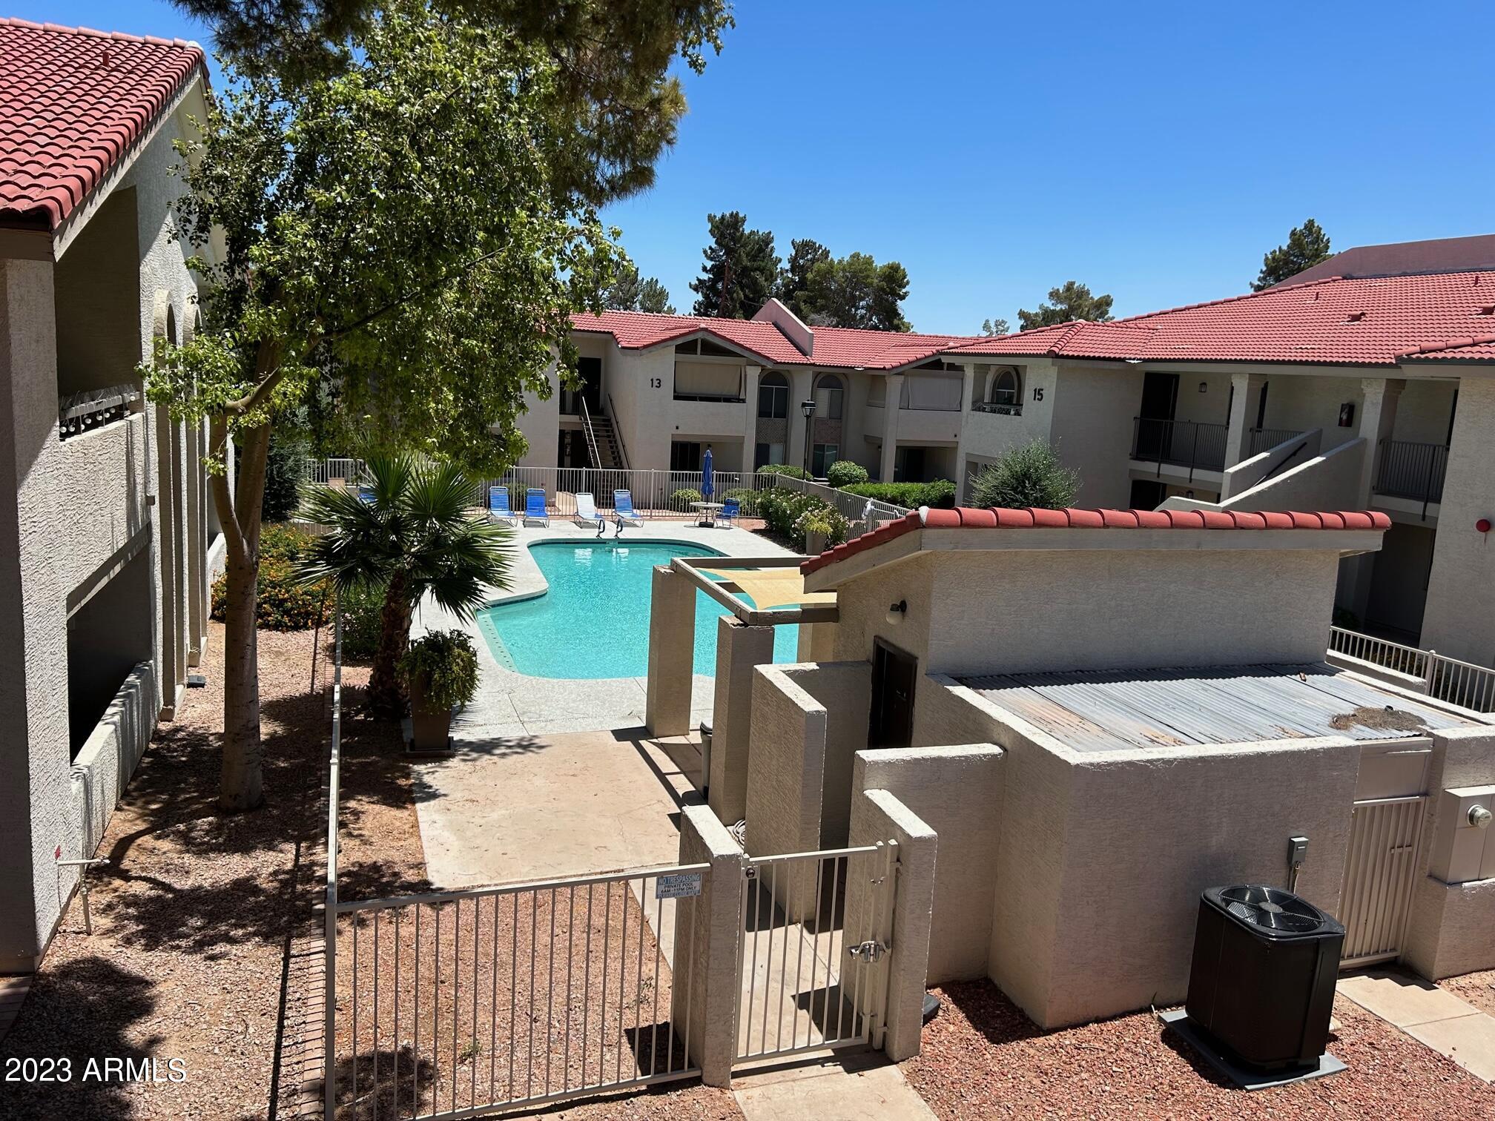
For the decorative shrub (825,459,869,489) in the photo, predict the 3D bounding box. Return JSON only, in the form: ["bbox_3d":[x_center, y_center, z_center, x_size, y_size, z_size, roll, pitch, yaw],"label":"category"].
[{"bbox_3d":[3.429,-2.707,39.431,1.500,1.600,1.500,0,10,-20],"label":"decorative shrub"}]

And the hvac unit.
[{"bbox_3d":[3.748,3.019,8.178,0.647,0.981,0.708,0,10,-20],"label":"hvac unit"}]

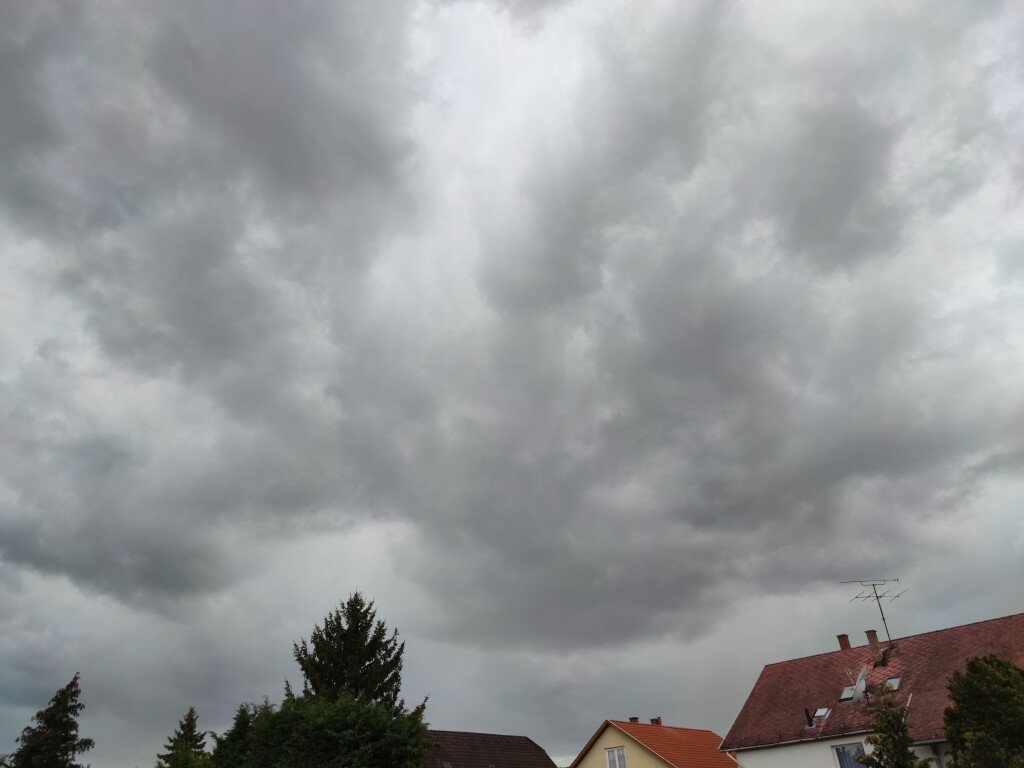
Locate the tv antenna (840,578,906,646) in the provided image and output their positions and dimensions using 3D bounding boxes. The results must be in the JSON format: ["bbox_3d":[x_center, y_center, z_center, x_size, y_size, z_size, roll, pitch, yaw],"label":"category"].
[{"bbox_3d":[18.603,11.553,35.901,3.000,3.250,2.150,-3,-33,0],"label":"tv antenna"}]

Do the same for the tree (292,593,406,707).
[{"bbox_3d":[-4.751,10.302,20.201,4.200,8.787,4.200,4,-34,-11],"label":"tree"}]

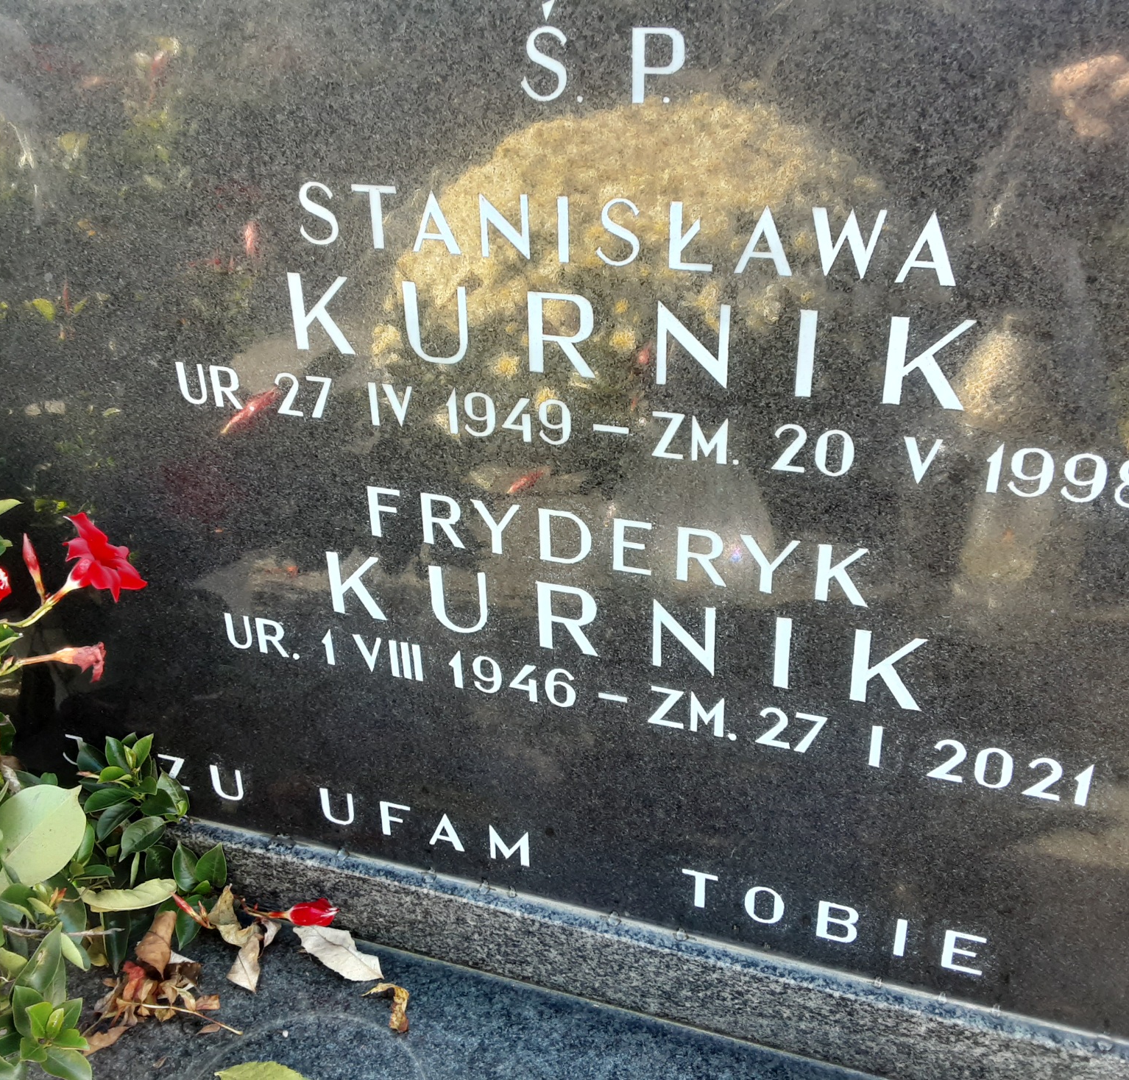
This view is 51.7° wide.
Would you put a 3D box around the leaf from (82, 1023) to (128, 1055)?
[{"bbox_3d":[-0.302,0.329,0.766,0.031,0.007,0.014,-27,39,-32],"label":"leaf"}]

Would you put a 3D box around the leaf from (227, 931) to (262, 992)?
[{"bbox_3d":[-0.219,0.292,0.809,0.023,0.015,0.037,-6,32,-3],"label":"leaf"}]

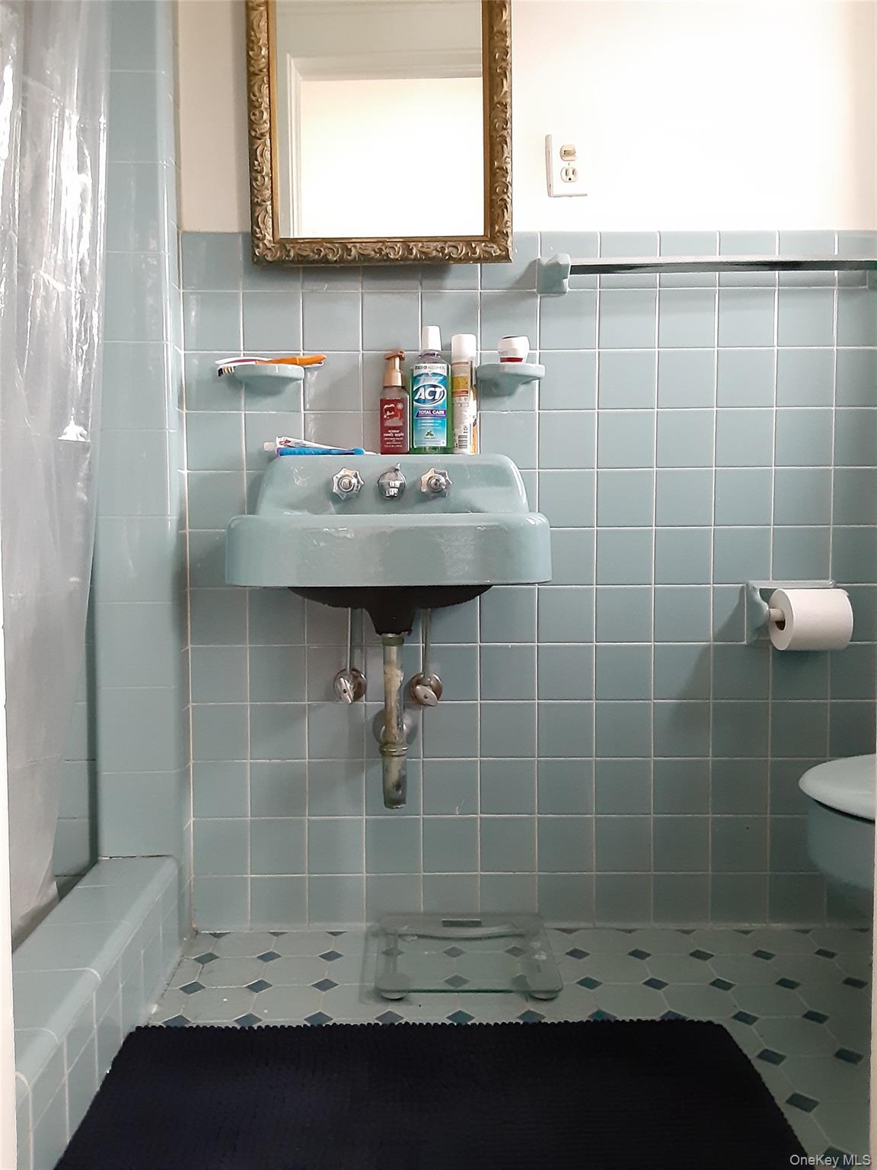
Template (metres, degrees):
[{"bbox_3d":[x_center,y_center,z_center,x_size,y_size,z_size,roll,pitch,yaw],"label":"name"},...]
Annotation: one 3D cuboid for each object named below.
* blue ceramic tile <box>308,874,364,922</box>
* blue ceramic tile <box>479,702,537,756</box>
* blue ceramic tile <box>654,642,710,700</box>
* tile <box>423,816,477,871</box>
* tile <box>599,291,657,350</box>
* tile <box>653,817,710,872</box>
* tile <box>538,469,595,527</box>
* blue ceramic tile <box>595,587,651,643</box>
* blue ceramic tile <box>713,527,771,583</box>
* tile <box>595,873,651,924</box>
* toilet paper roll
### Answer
[{"bbox_3d":[-0.197,0.607,1.764,0.108,0.099,0.009,0,3,0],"label":"blue ceramic tile"},{"bbox_3d":[0.133,0.275,1.740,0.108,0.108,0.009,0,3,0],"label":"blue ceramic tile"},{"bbox_3d":[0.463,0.166,1.730,0.108,0.108,0.010,0,3,0],"label":"blue ceramic tile"},{"bbox_3d":[0.024,0.498,1.747,0.108,0.108,0.010,0,3,0],"label":"tile"},{"bbox_3d":[0.347,-0.490,1.687,0.107,0.107,0.010,0,3,0],"label":"tile"},{"bbox_3d":[0.464,0.497,1.750,0.108,0.108,0.009,0,3,0],"label":"tile"},{"bbox_3d":[0.241,-0.162,1.713,0.108,0.108,0.010,0,3,0],"label":"tile"},{"bbox_3d":[0.349,0.057,1.718,0.107,0.107,0.010,0,3,0],"label":"blue ceramic tile"},{"bbox_3d":[0.571,-0.057,1.720,0.108,0.108,0.010,0,3,0],"label":"blue ceramic tile"},{"bbox_3d":[0.356,0.604,1.752,0.108,0.098,0.010,0,3,0],"label":"tile"},{"bbox_3d":[0.666,0.062,1.630,0.103,0.109,0.109,0,3,0],"label":"toilet paper roll"}]

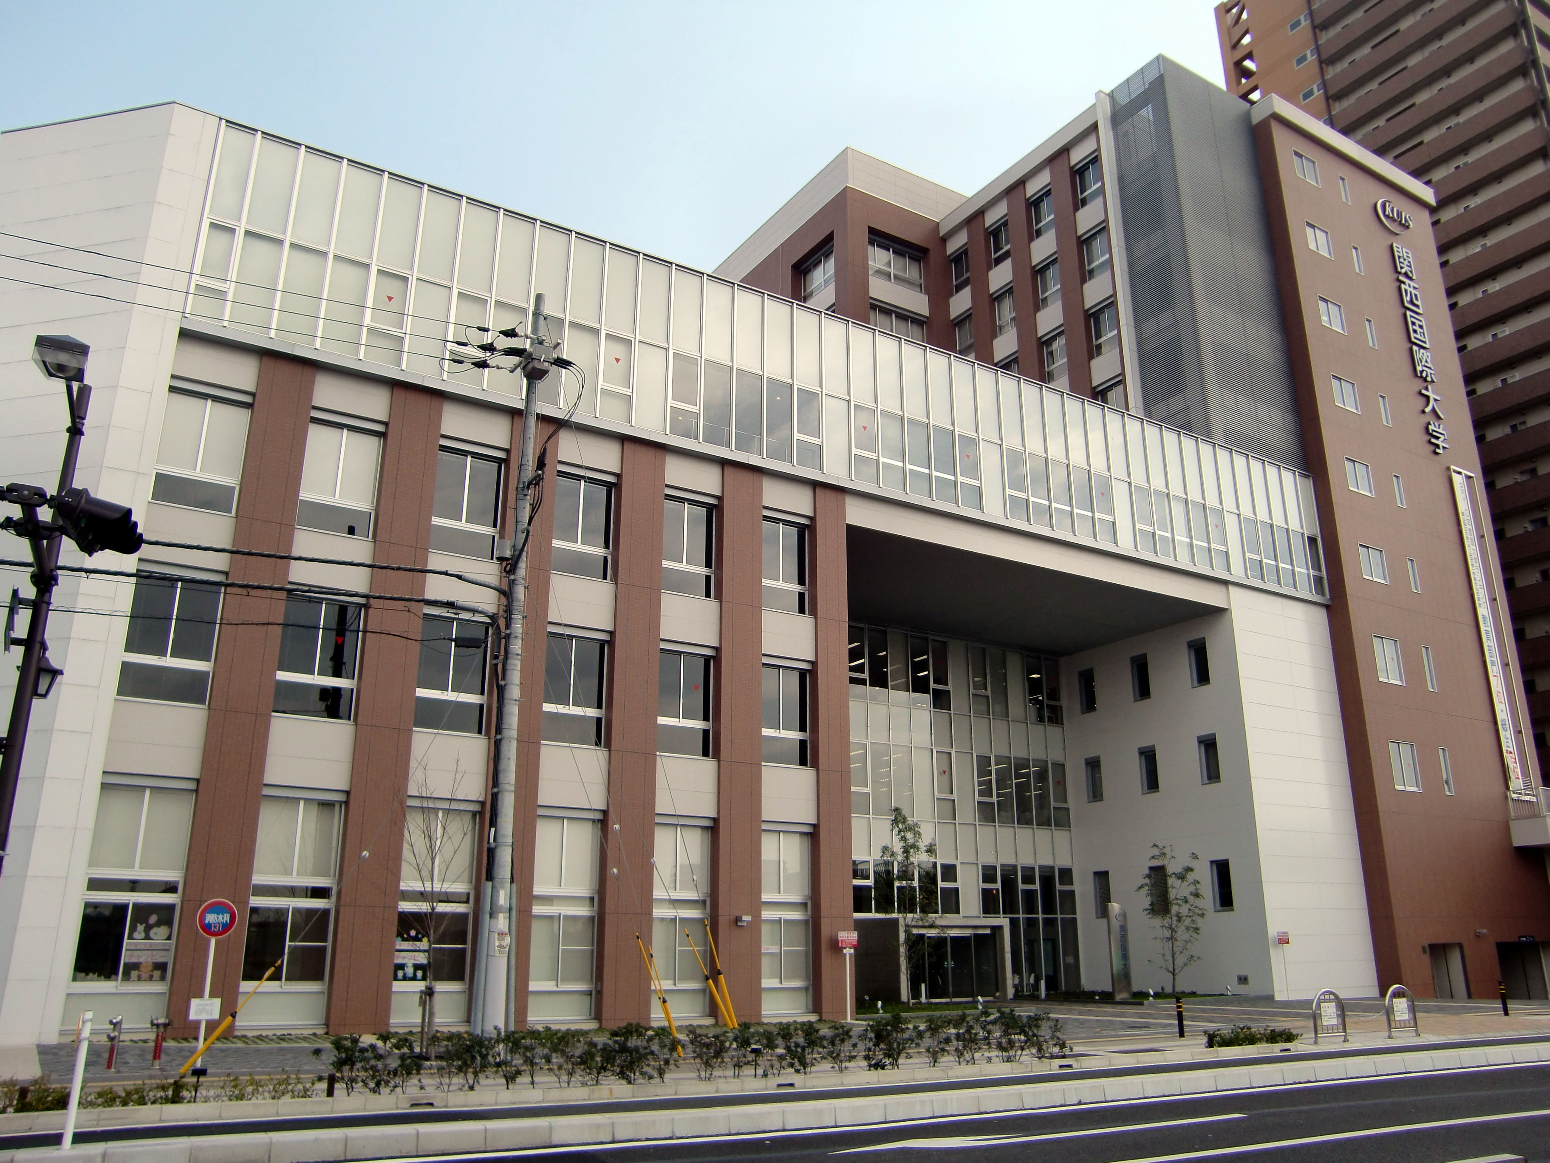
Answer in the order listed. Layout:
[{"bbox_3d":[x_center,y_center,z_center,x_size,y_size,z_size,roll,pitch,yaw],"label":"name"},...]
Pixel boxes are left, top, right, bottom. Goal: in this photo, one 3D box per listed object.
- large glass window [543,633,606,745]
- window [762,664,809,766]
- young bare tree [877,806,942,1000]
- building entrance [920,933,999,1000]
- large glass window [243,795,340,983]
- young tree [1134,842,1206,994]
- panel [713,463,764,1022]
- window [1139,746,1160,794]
[{"bbox_3d":[-5.004,2.671,31.063,1.789,2.688,0.150,11,-21,-30],"label":"large glass window"},{"bbox_3d":[0.186,3.637,34.130,1.789,2.688,0.150,11,-21,-30],"label":"window"},{"bbox_3d":[4.187,10.040,39.047,1.950,5.926,1.950,0,-18,0],"label":"young bare tree"},{"bbox_3d":[5.994,12.586,41.070,3.229,2.122,0.397,11,-21,-30],"label":"building entrance"},{"bbox_3d":[-10.164,6.488,26.513,1.780,3.765,0.140,11,-21,-30],"label":"large glass window"},{"bbox_3d":[13.726,11.705,43.595,2.250,5.100,2.150,-5,-19,16],"label":"young tree"},{"bbox_3d":[-0.983,3.820,32.790,1.254,14.512,0.423,11,-20,-30],"label":"panel"},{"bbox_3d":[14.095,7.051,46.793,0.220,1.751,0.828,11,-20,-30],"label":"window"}]

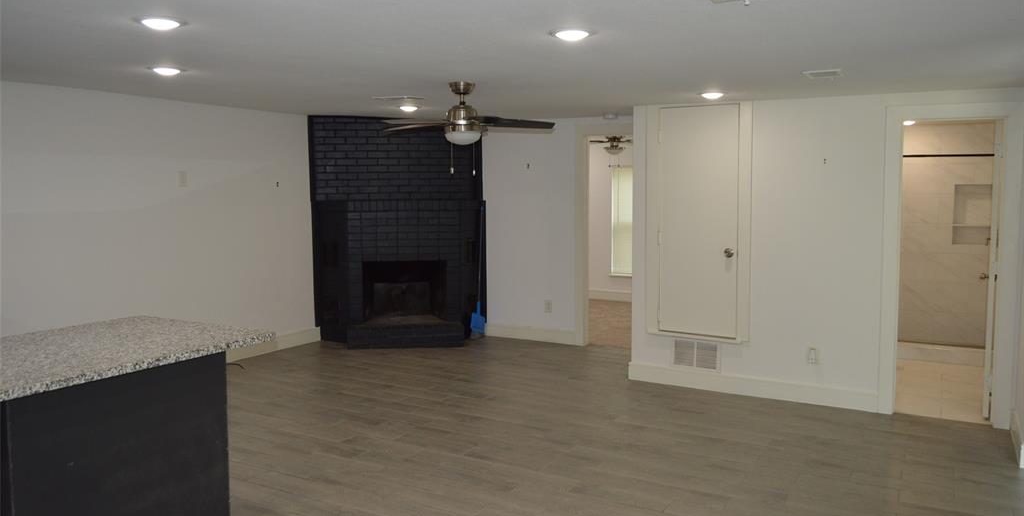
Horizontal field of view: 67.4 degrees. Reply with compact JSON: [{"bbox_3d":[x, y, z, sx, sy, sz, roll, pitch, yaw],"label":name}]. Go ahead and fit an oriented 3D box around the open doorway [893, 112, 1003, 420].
[{"bbox_3d":[2.969,0.095,5.233,0.587,2.053,0.130,3,6,32],"label":"open doorway"}]

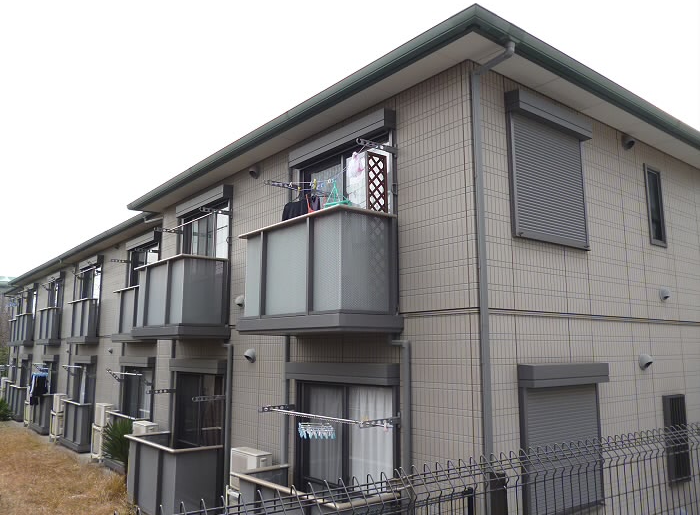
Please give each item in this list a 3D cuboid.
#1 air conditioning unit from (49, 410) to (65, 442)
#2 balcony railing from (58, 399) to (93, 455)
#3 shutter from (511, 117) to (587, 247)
[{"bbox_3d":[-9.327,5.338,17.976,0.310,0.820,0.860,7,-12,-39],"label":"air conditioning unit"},{"bbox_3d":[-7.905,4.830,16.353,0.340,1.270,2.130,7,-12,-39],"label":"balcony railing"},{"bbox_3d":[2.269,-0.827,6.372,1.452,1.369,0.075,7,-12,-38],"label":"shutter"}]

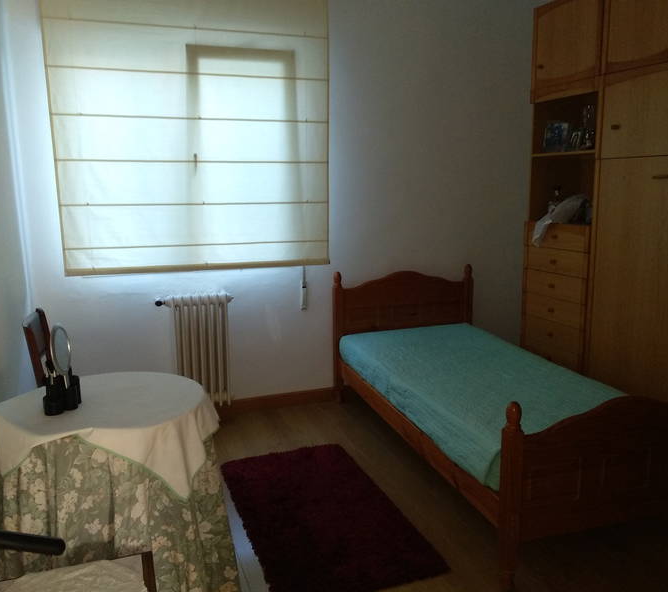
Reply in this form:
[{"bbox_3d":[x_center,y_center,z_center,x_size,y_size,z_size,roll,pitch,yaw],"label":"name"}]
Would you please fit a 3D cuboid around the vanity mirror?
[{"bbox_3d":[-0.845,0.217,1.829,0.080,0.260,0.120,1,10,10],"label":"vanity mirror"}]

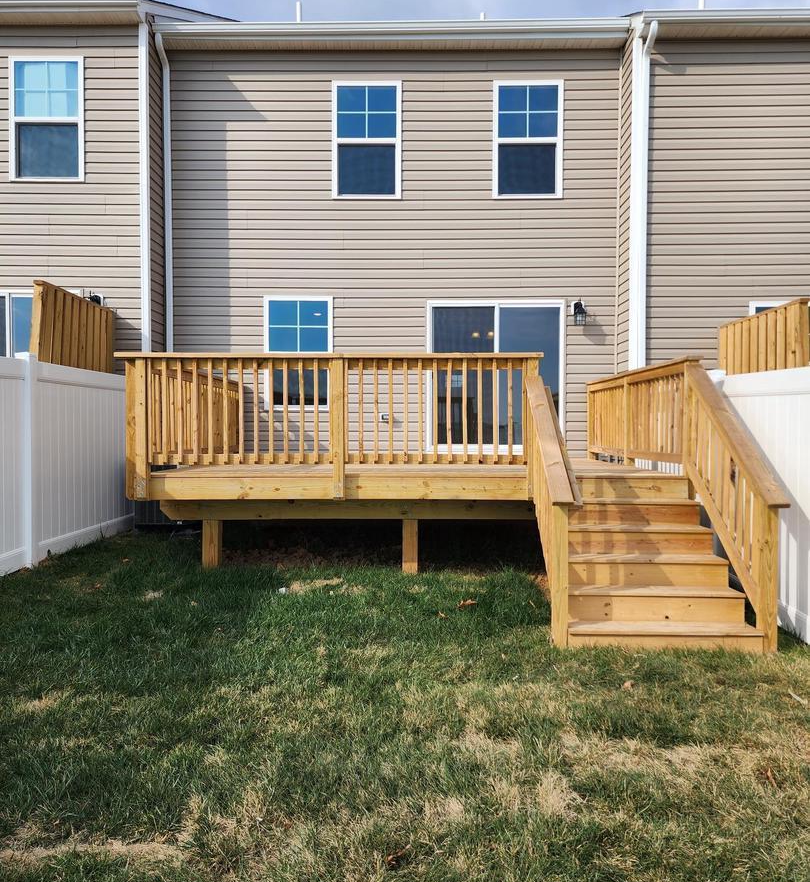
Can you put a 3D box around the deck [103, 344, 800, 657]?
[{"bbox_3d":[0.049,0.284,7.038,4.890,2.080,4.900,0,1,1],"label":"deck"}]

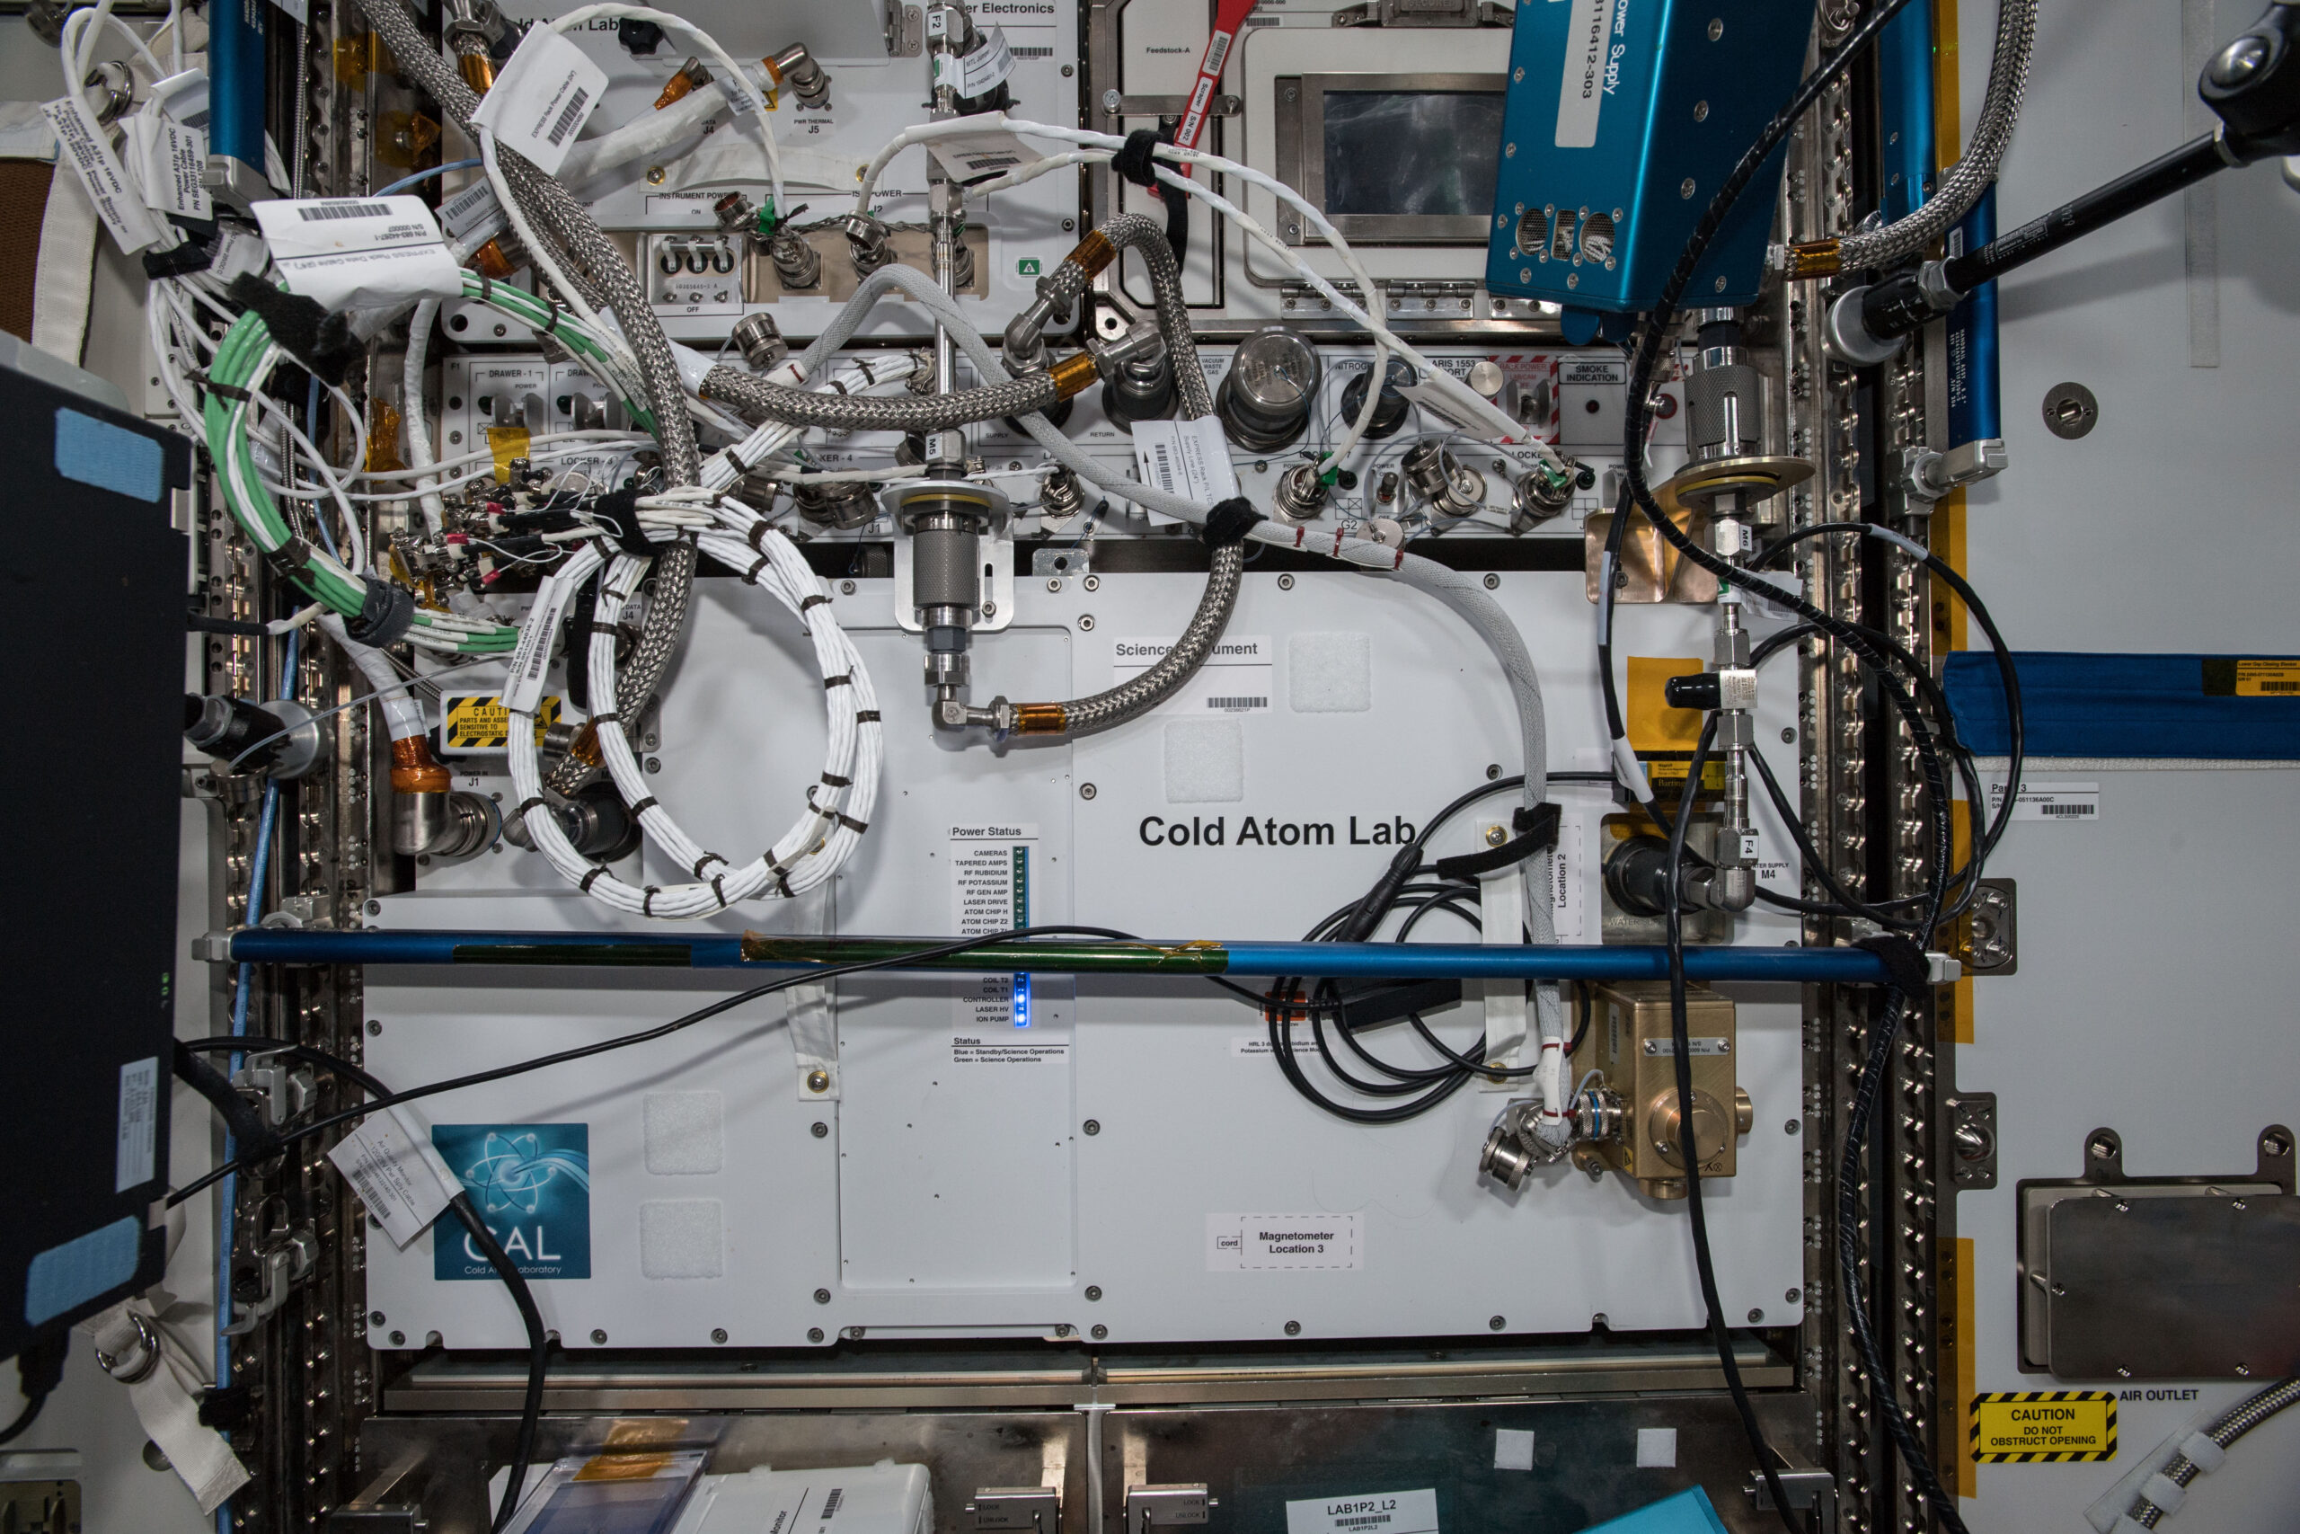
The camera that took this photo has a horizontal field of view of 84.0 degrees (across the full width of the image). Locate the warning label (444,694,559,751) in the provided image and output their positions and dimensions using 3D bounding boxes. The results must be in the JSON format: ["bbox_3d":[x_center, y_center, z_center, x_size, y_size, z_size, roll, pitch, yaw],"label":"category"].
[{"bbox_3d":[-0.432,-0.029,0.855,0.075,0.035,0.002,-1,0,0],"label":"warning label"}]

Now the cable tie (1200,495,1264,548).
[{"bbox_3d":[0.050,-0.149,0.775,0.037,0.032,0.035,0,0,-2],"label":"cable tie"}]

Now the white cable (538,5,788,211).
[{"bbox_3d":[-0.283,-0.384,0.745,0.130,0.113,0.090,0,0,-2],"label":"white cable"}]

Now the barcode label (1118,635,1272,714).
[{"bbox_3d":[0.028,-0.060,0.831,0.102,0.050,0.001,0,0,-2],"label":"barcode label"}]

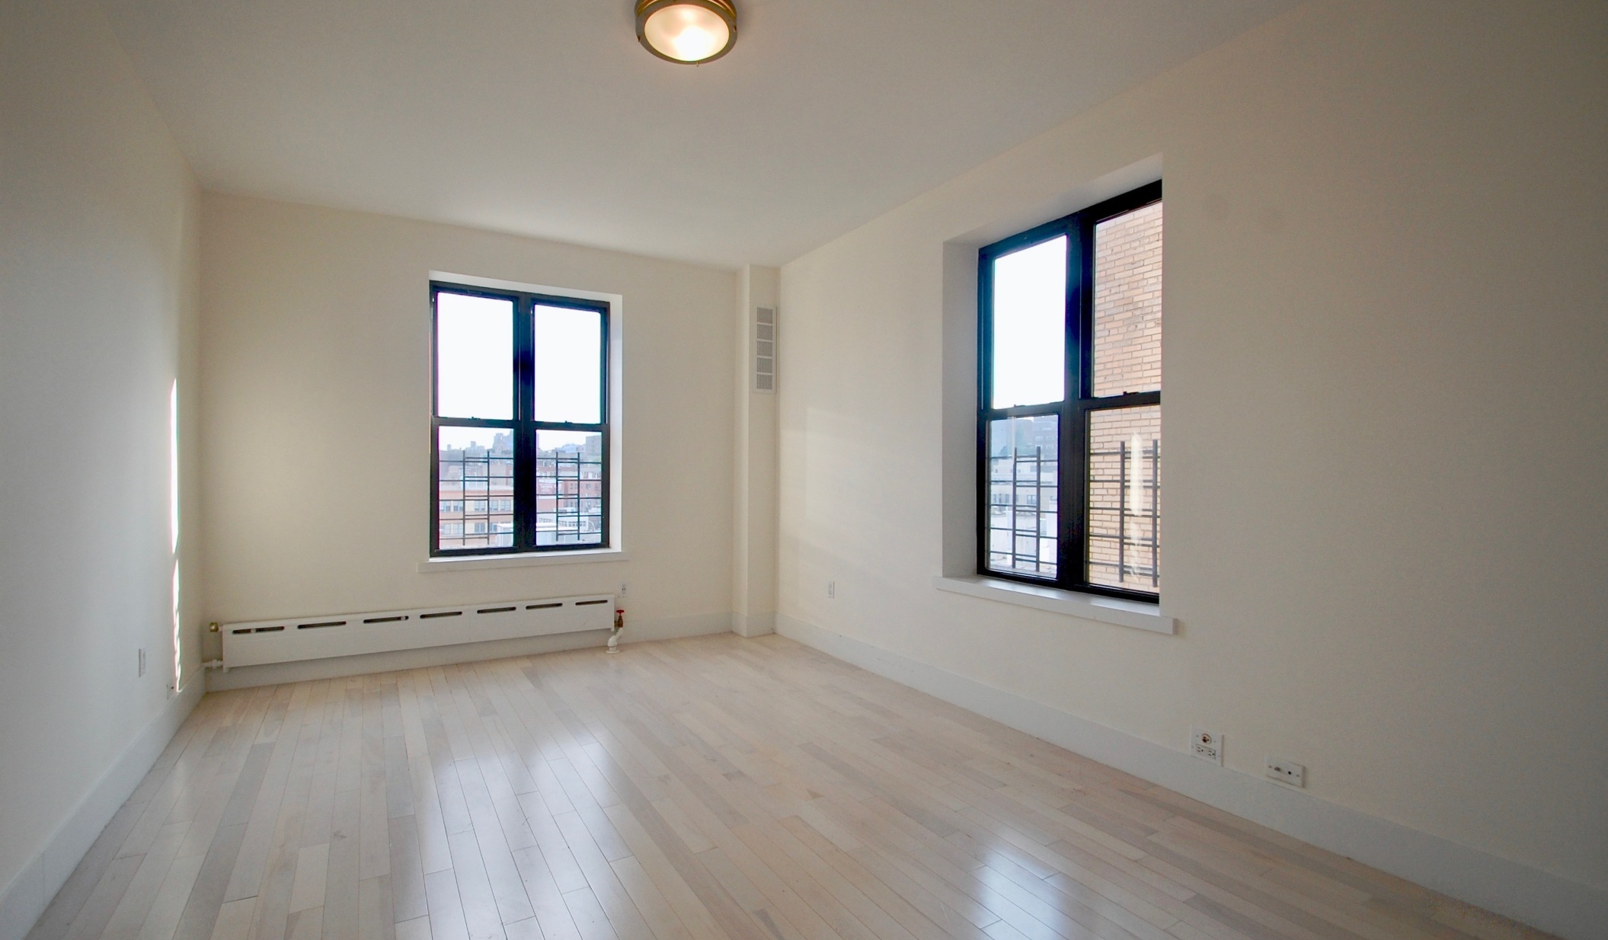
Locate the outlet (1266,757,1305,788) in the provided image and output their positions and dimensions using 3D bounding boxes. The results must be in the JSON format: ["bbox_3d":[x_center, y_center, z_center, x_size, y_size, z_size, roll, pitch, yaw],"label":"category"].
[{"bbox_3d":[1.614,1.014,2.251,0.011,0.070,0.113,0,0,-33],"label":"outlet"}]

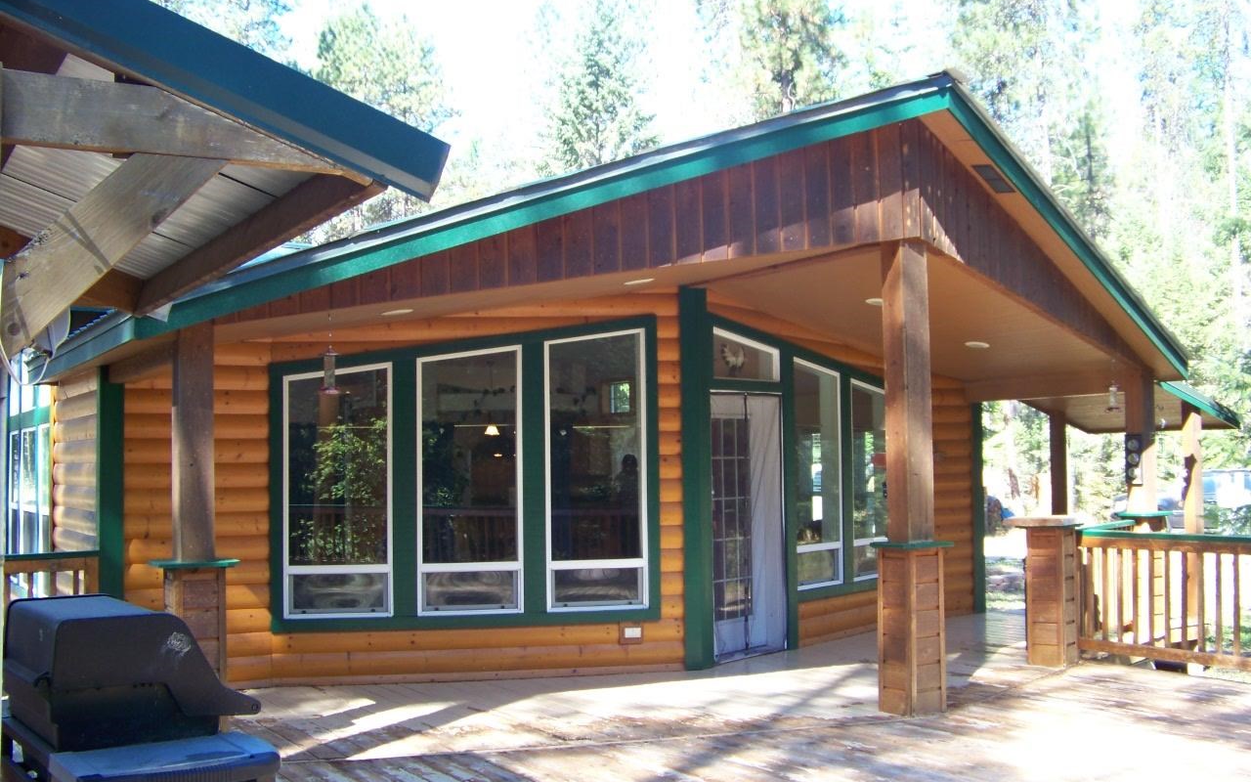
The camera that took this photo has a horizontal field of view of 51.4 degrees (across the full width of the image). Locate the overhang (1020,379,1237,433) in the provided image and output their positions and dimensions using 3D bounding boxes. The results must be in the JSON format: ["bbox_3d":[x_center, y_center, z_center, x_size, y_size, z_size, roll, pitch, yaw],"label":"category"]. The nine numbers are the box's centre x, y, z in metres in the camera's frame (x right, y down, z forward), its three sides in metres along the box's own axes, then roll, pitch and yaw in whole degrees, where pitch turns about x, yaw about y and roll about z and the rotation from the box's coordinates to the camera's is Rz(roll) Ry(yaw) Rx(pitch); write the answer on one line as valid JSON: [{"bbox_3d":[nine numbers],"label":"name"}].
[{"bbox_3d":[5.111,0.121,13.685,1.500,0.620,2.120,1,-4,-28],"label":"overhang"}]

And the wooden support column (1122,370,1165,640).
[{"bbox_3d":[4.460,0.930,11.201,0.300,2.300,0.300,1,-4,-28],"label":"wooden support column"}]

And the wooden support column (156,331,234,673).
[{"bbox_3d":[-2.342,0.767,7.059,0.320,2.380,0.320,1,-4,-29],"label":"wooden support column"}]

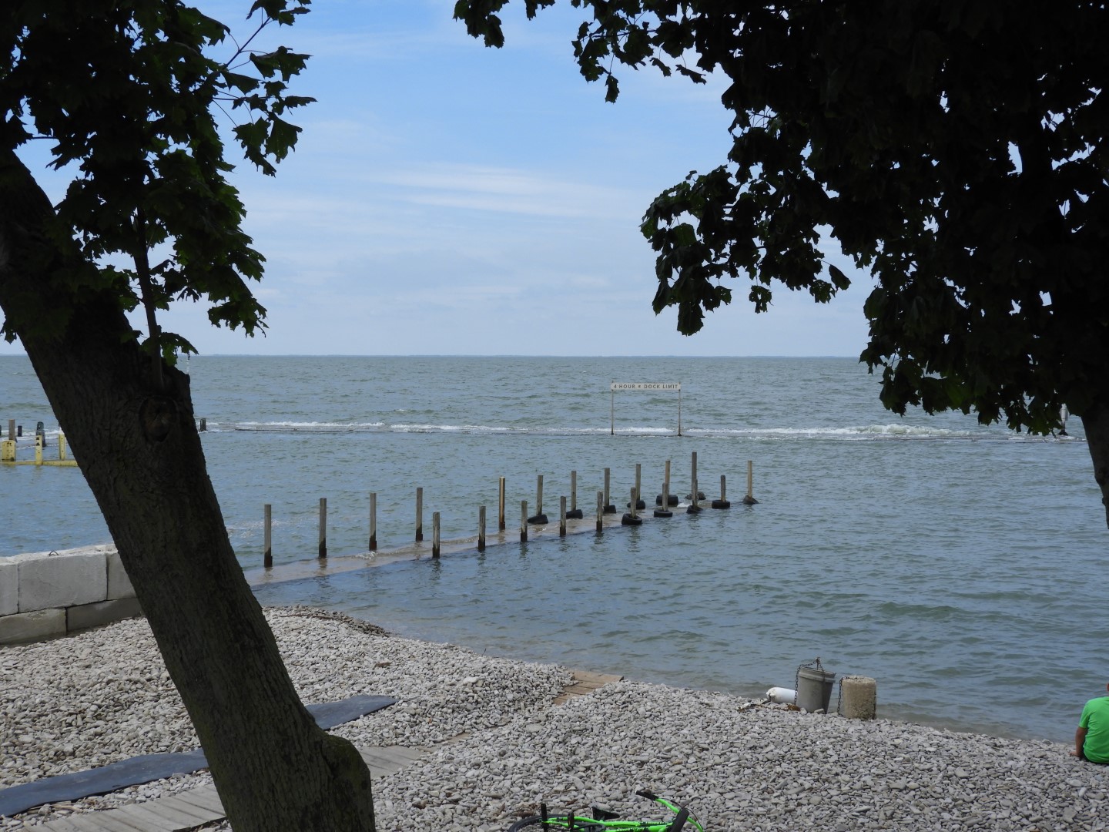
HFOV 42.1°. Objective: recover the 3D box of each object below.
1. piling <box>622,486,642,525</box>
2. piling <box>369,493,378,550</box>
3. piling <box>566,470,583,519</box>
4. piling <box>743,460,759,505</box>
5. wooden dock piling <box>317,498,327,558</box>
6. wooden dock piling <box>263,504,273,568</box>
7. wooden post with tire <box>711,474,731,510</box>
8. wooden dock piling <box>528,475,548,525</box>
[{"bbox_3d":[1.656,1.904,30.740,0.434,0.800,0.434,0,2,0],"label":"piling"},{"bbox_3d":[-3.337,1.943,26.491,0.113,1.055,0.113,2,3,36],"label":"piling"},{"bbox_3d":[0.441,1.729,31.804,0.373,1.053,0.373,2,3,36],"label":"piling"},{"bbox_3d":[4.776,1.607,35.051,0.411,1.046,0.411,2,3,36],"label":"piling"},{"bbox_3d":[-4.099,1.978,25.463,0.113,1.068,0.113,2,3,36],"label":"wooden dock piling"},{"bbox_3d":[-4.838,2.024,24.342,0.113,1.067,0.113,2,3,36],"label":"wooden dock piling"},{"bbox_3d":[3.954,1.780,34.064,0.430,0.778,0.430,0,2,0],"label":"wooden post with tire"},{"bbox_3d":[-0.351,1.777,30.842,0.427,1.035,0.427,0,2,0],"label":"wooden dock piling"}]

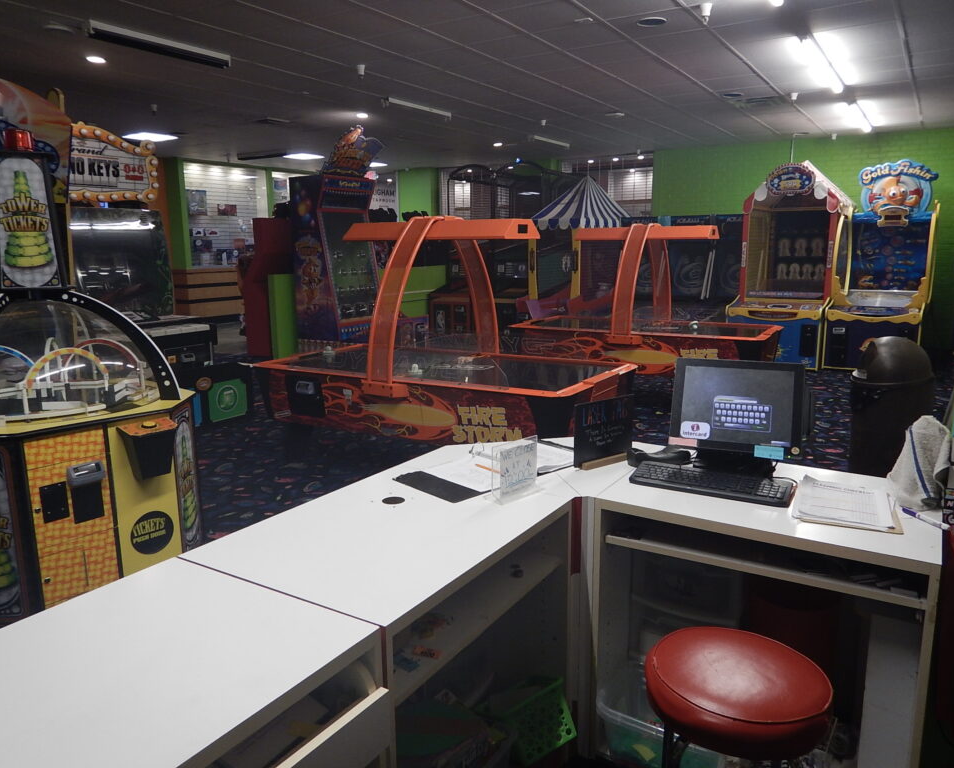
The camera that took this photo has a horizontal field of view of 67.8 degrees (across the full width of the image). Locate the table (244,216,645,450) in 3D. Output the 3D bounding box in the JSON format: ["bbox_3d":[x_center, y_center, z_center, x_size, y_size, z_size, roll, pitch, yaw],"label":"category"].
[{"bbox_3d":[-0.271,-0.271,5.114,2.520,1.830,1.320,6,13,31],"label":"table"}]

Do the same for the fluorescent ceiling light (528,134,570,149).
[{"bbox_3d":[1.141,-3.721,10.992,0.130,0.100,1.260,6,13,32],"label":"fluorescent ceiling light"}]

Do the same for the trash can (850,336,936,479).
[{"bbox_3d":[2.766,0.172,4.752,0.490,0.970,0.490,3,12,17],"label":"trash can"}]

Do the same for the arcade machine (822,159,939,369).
[{"bbox_3d":[5.158,-1.514,9.020,1.020,2.540,1.500,7,13,32],"label":"arcade machine"}]

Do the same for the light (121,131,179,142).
[{"bbox_3d":[-4.893,-3.678,10.631,0.600,0.060,0.590,7,13,32],"label":"light"}]

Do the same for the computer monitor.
[{"bbox_3d":[0.792,0.101,2.160,0.380,0.355,0.240,3,11,19],"label":"computer monitor"}]

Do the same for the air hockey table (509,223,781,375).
[{"bbox_3d":[1.733,-0.744,7.418,2.520,1.840,1.320,6,13,31],"label":"air hockey table"}]

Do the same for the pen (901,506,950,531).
[{"bbox_3d":[1.191,0.358,1.884,0.012,0.012,0.132,-6,13,-25],"label":"pen"}]

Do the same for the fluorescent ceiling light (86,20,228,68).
[{"bbox_3d":[-2.465,-2.627,5.545,0.120,0.110,1.210,7,13,32],"label":"fluorescent ceiling light"}]

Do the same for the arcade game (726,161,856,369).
[{"bbox_3d":[4.429,-1.728,10.008,1.210,2.750,2.000,6,13,32],"label":"arcade game"}]

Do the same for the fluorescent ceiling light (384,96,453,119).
[{"bbox_3d":[-0.689,-3.209,8.325,0.110,0.100,1.210,7,13,32],"label":"fluorescent ceiling light"}]

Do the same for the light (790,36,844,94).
[{"bbox_3d":[3.190,-2.866,6.434,0.200,0.110,2.360,6,13,32],"label":"light"}]

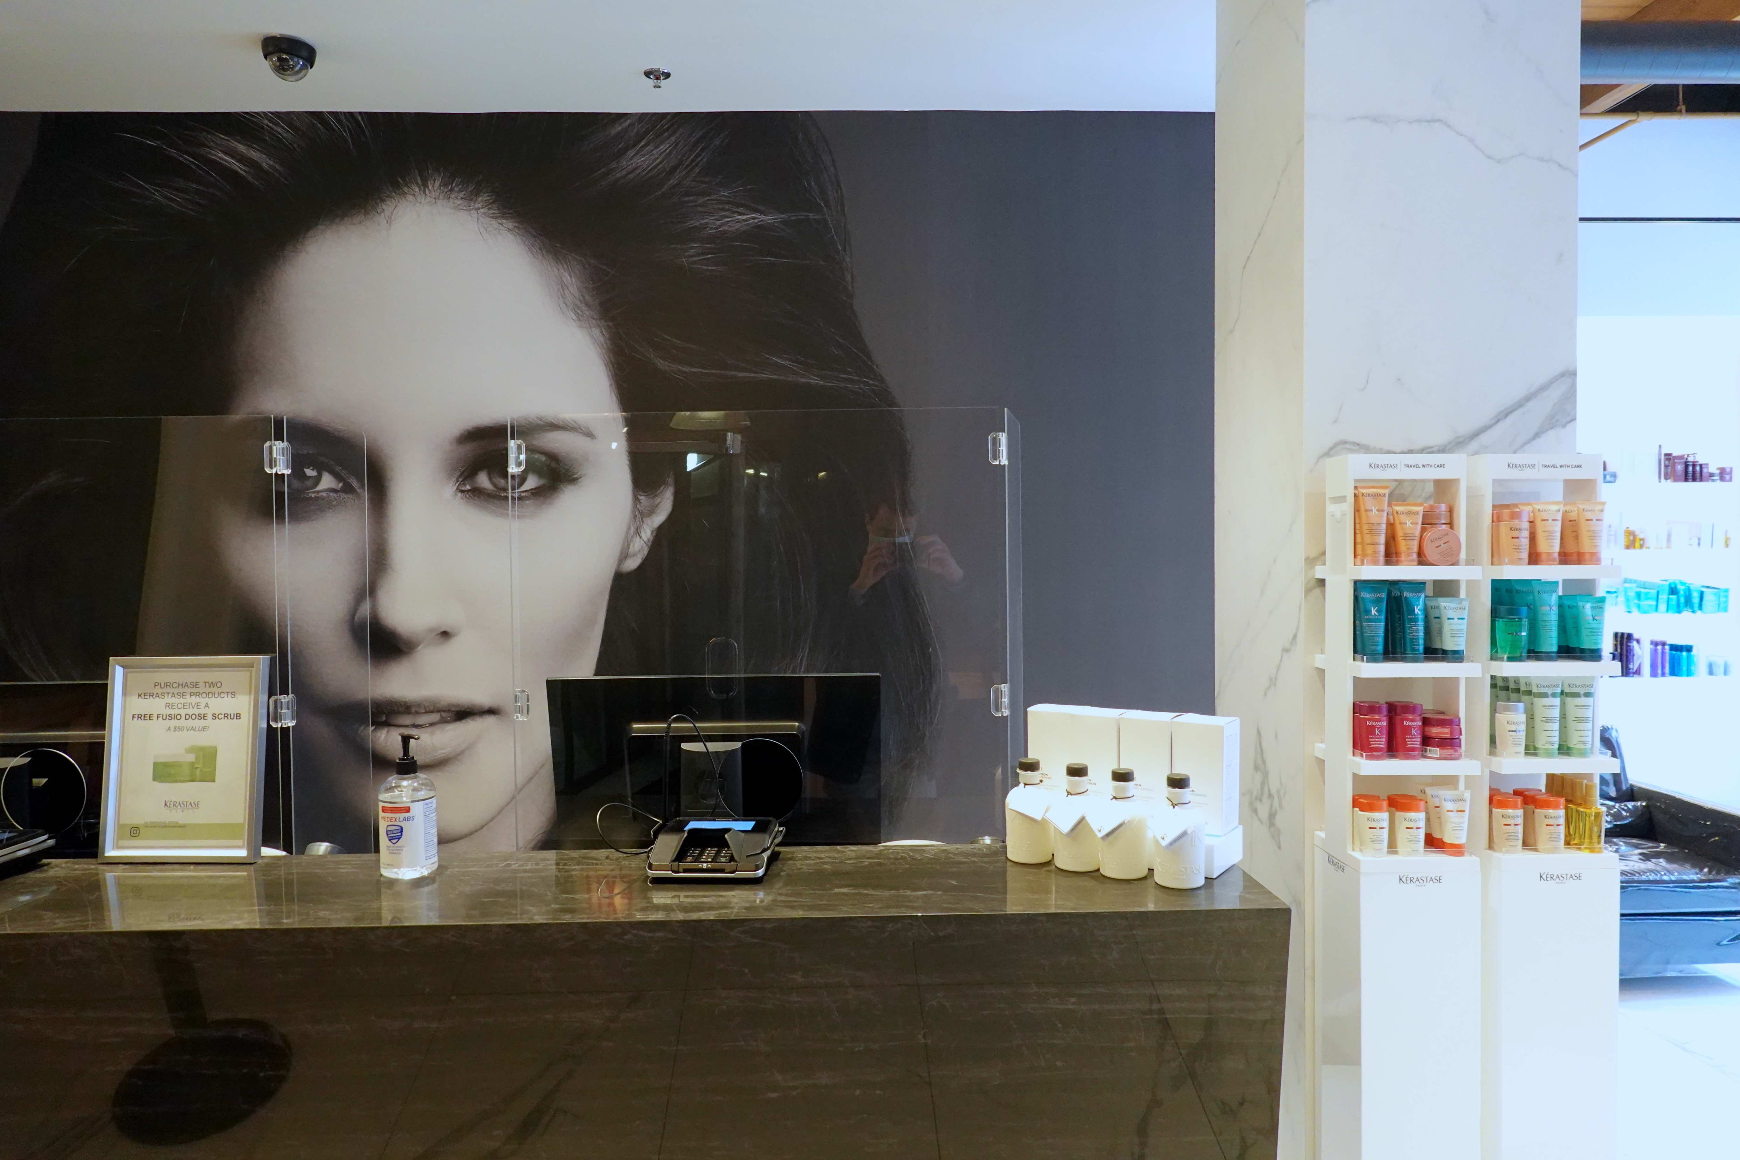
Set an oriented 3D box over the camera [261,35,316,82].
[{"bbox_3d":[-1.445,-1.287,2.890,0.124,0.086,0.124,-1,2,-14],"label":"camera"}]

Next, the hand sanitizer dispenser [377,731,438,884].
[{"bbox_3d":[-0.676,0.327,1.700,0.078,0.202,0.078,1,2,31],"label":"hand sanitizer dispenser"}]

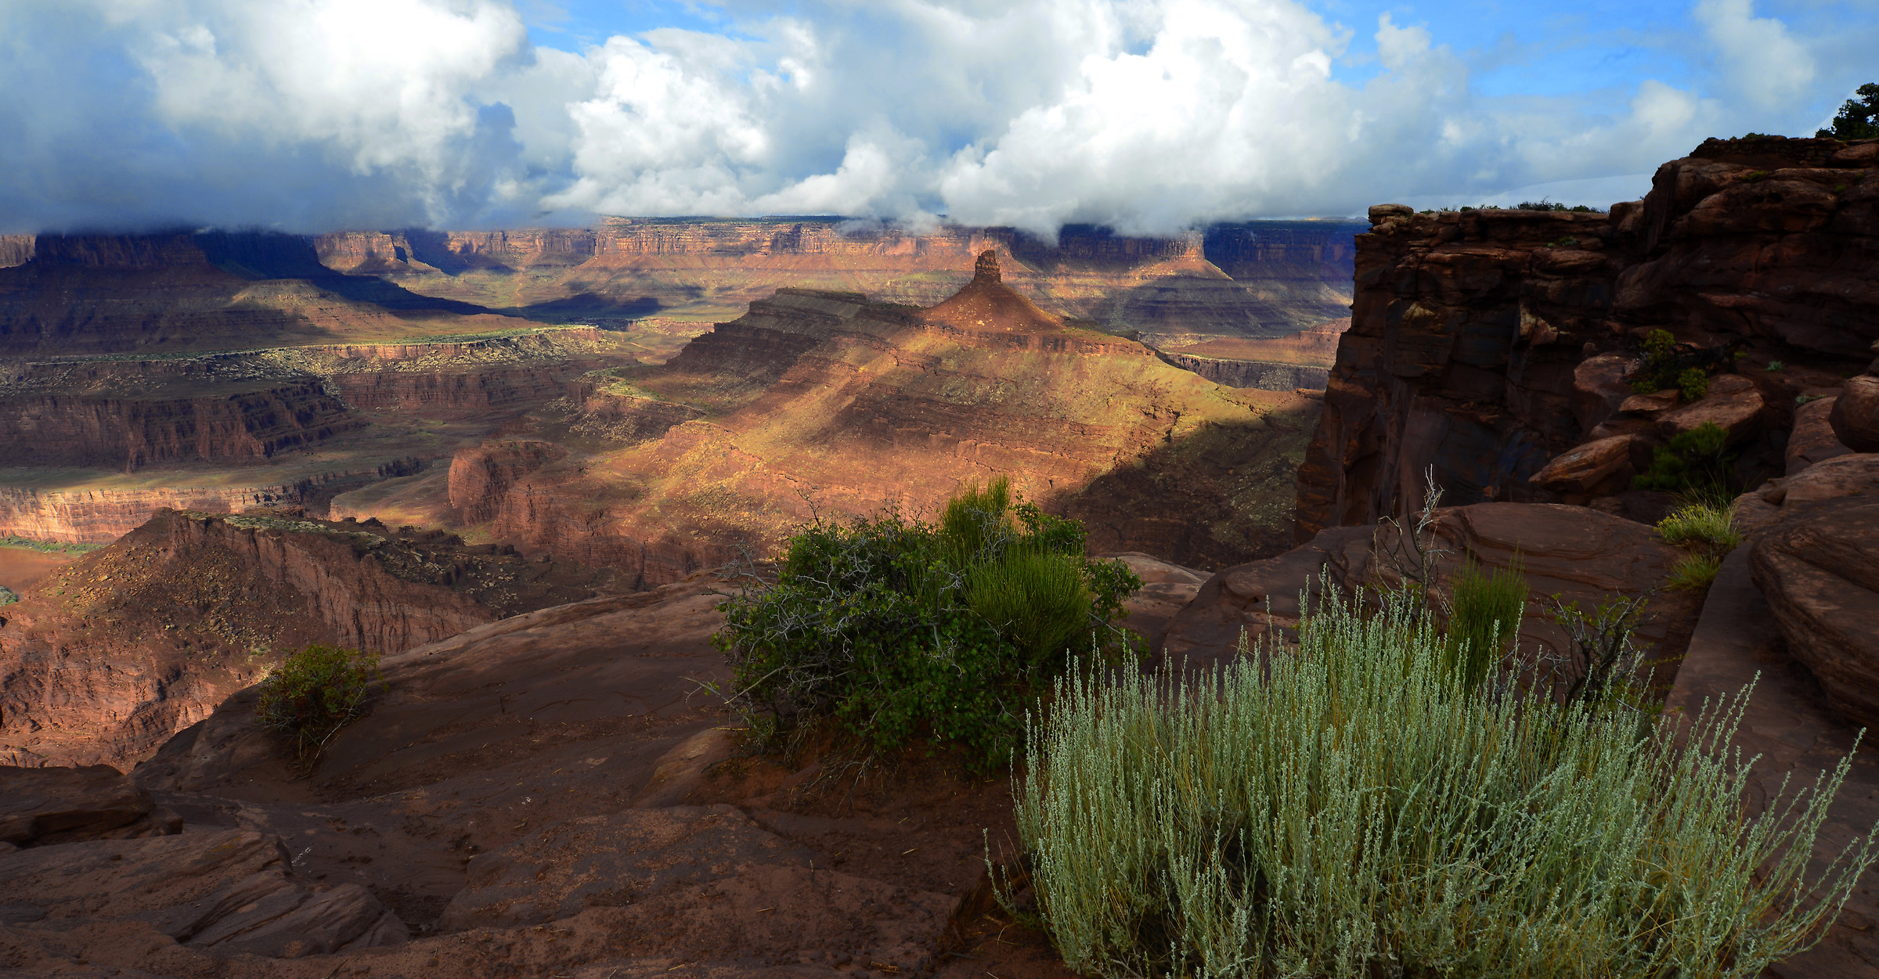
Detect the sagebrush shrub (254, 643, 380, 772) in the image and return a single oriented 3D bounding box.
[{"bbox_3d":[-2.515,0.888,3.800,0.500,0.470,0.450,0,16,0],"label":"sagebrush shrub"}]

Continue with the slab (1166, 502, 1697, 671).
[{"bbox_3d":[2.580,0.573,5.200,2.600,0.700,1.600,4,16,14],"label":"slab"}]

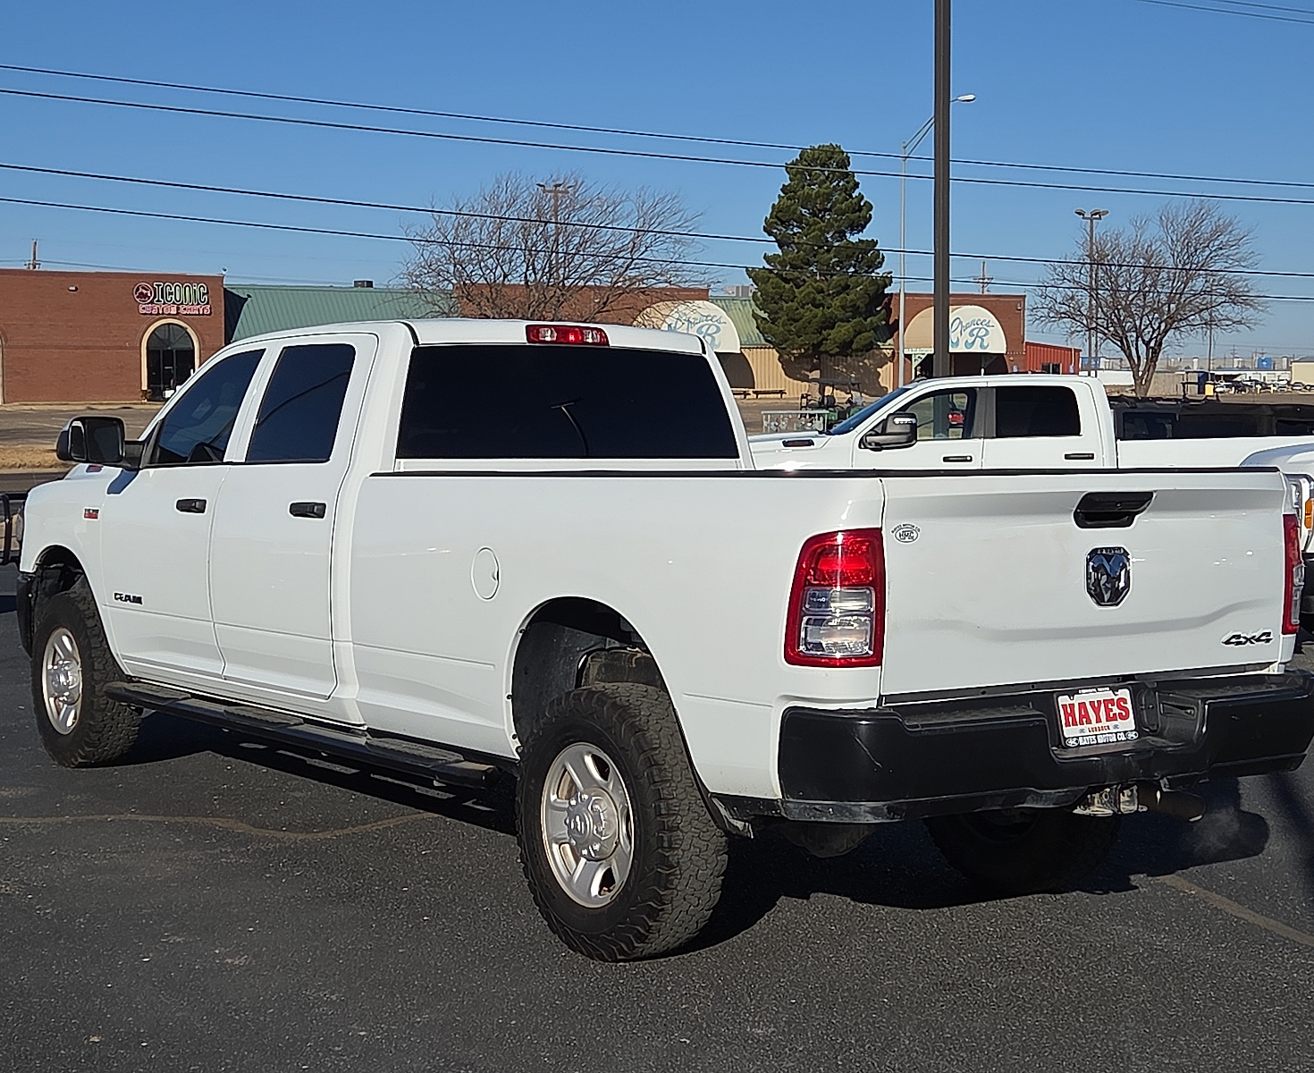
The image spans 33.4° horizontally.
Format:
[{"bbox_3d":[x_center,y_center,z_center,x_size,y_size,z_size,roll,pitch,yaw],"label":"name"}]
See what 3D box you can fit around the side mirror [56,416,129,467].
[{"bbox_3d":[-2.307,-0.389,8.902,0.255,0.200,0.170,-2,4,-35],"label":"side mirror"}]

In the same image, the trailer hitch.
[{"bbox_3d":[1.329,0.727,6.041,0.340,0.100,0.240,-2,4,-35],"label":"trailer hitch"}]

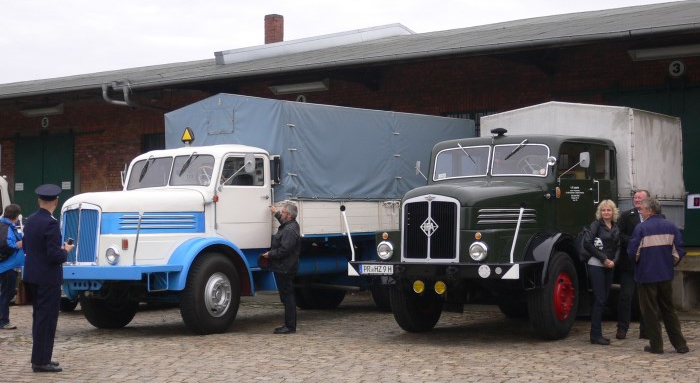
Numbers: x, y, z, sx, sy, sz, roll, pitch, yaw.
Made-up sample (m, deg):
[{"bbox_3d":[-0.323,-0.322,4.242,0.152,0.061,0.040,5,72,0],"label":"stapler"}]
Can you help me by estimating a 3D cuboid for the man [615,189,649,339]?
[{"bbox_3d":[3.528,0.900,15.218,0.520,1.836,0.350,-1,-1,-12],"label":"man"}]

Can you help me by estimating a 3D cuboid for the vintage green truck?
[{"bbox_3d":[2.560,0.284,17.241,2.450,3.180,5.750,-1,-1,34],"label":"vintage green truck"}]

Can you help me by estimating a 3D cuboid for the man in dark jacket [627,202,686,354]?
[{"bbox_3d":[3.439,0.940,13.817,0.560,1.746,0.380,0,-1,-23],"label":"man in dark jacket"}]

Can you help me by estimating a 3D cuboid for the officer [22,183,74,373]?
[{"bbox_3d":[-3.111,0.881,12.768,0.440,1.908,0.470,0,-1,-41],"label":"officer"}]

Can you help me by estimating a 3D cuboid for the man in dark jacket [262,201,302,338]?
[{"bbox_3d":[-0.909,1.020,16.617,0.500,1.756,0.480,-1,-1,9],"label":"man in dark jacket"}]

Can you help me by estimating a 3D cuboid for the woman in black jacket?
[{"bbox_3d":[3.029,0.963,14.767,0.460,1.710,0.350,0,-1,-34],"label":"woman in black jacket"}]

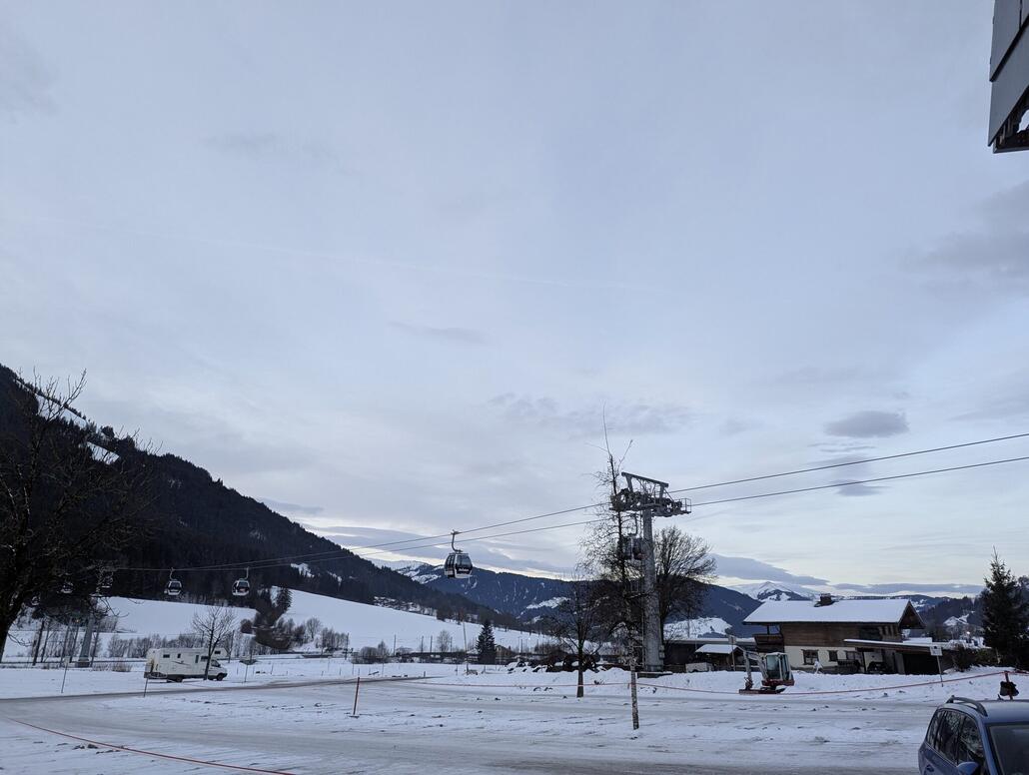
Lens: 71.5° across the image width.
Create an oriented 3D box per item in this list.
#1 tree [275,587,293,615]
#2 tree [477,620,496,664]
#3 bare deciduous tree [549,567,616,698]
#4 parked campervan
[{"bbox_3d":[-99.396,91.624,307.120,7.187,12.362,7.187,0,-20,0],"label":"tree"},{"bbox_3d":[-5.441,48.735,136.565,3.551,8.271,3.551,0,-20,0],"label":"tree"},{"bbox_3d":[4.139,14.861,43.540,3.563,7.426,3.563,0,-20,0],"label":"bare deciduous tree"},{"bbox_3d":[-30.808,26.272,67.597,6.950,3.050,2.300,19,-27,-42],"label":"parked campervan"}]

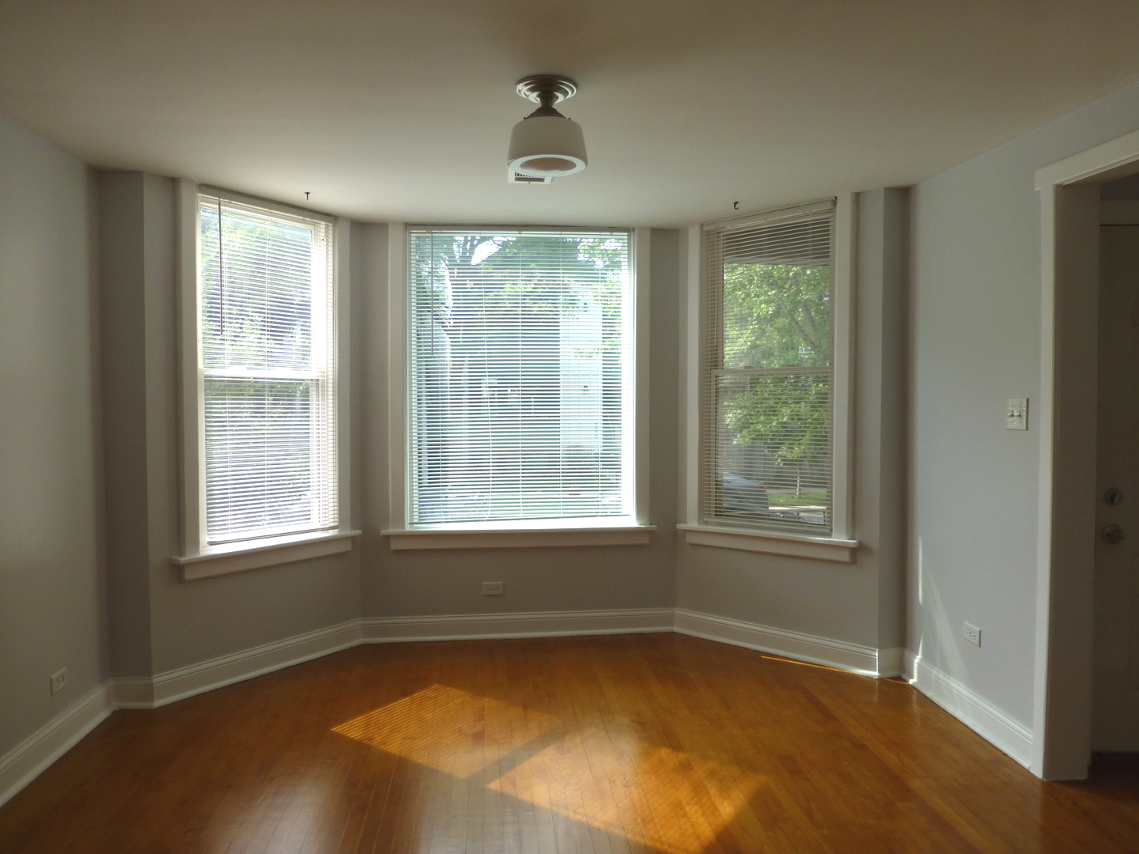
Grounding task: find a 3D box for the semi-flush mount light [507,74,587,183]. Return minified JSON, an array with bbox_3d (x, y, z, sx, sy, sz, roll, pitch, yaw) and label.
[{"bbox_3d":[-0.071,-0.955,2.514,0.254,0.250,0.254,0,2,0],"label":"semi-flush mount light"}]

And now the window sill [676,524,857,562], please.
[{"bbox_3d":[1.025,0.607,4.196,1.038,0.111,0.100,2,3,43],"label":"window sill"}]

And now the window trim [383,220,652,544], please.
[{"bbox_3d":[-0.274,-0.222,4.444,1.544,1.802,0.100,0,2,-7],"label":"window trim"}]

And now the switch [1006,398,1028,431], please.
[{"bbox_3d":[1.673,-0.047,2.960,0.018,0.117,0.116,0,2,-7],"label":"switch"}]

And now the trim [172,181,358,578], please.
[{"bbox_3d":[-1.471,-0.213,3.905,0.100,1.795,1.006,1,2,36],"label":"trim"}]

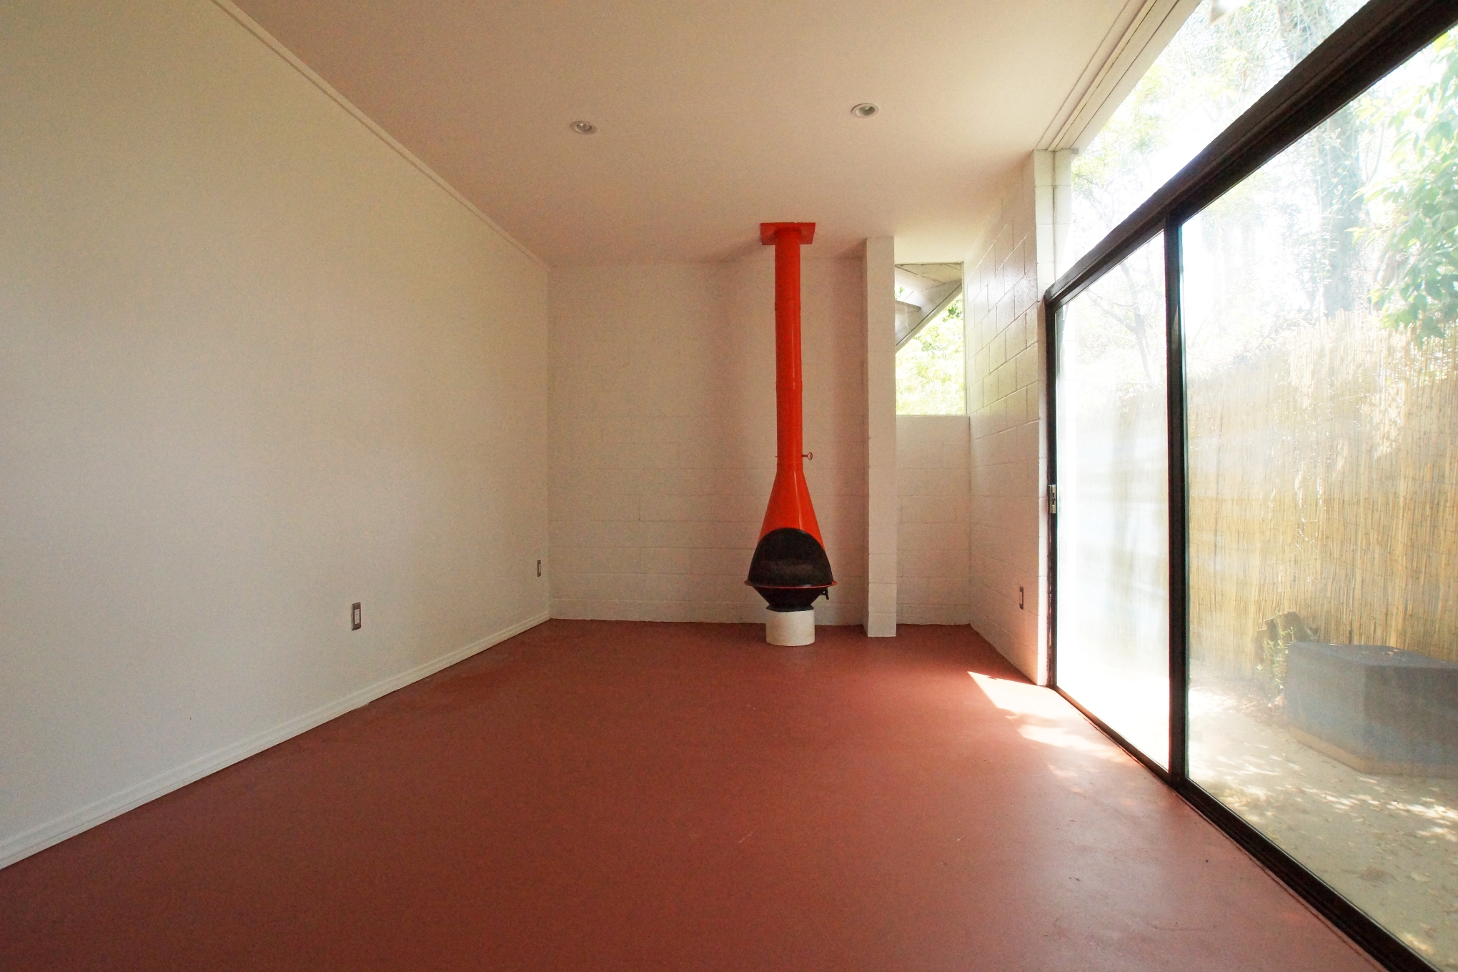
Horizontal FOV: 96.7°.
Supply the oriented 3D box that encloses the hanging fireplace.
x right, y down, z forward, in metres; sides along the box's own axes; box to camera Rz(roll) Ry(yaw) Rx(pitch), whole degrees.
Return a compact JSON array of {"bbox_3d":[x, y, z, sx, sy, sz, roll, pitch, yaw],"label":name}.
[{"bbox_3d":[0.421,-0.459,4.461,0.625,2.578,0.625,0,-1,8],"label":"hanging fireplace"}]

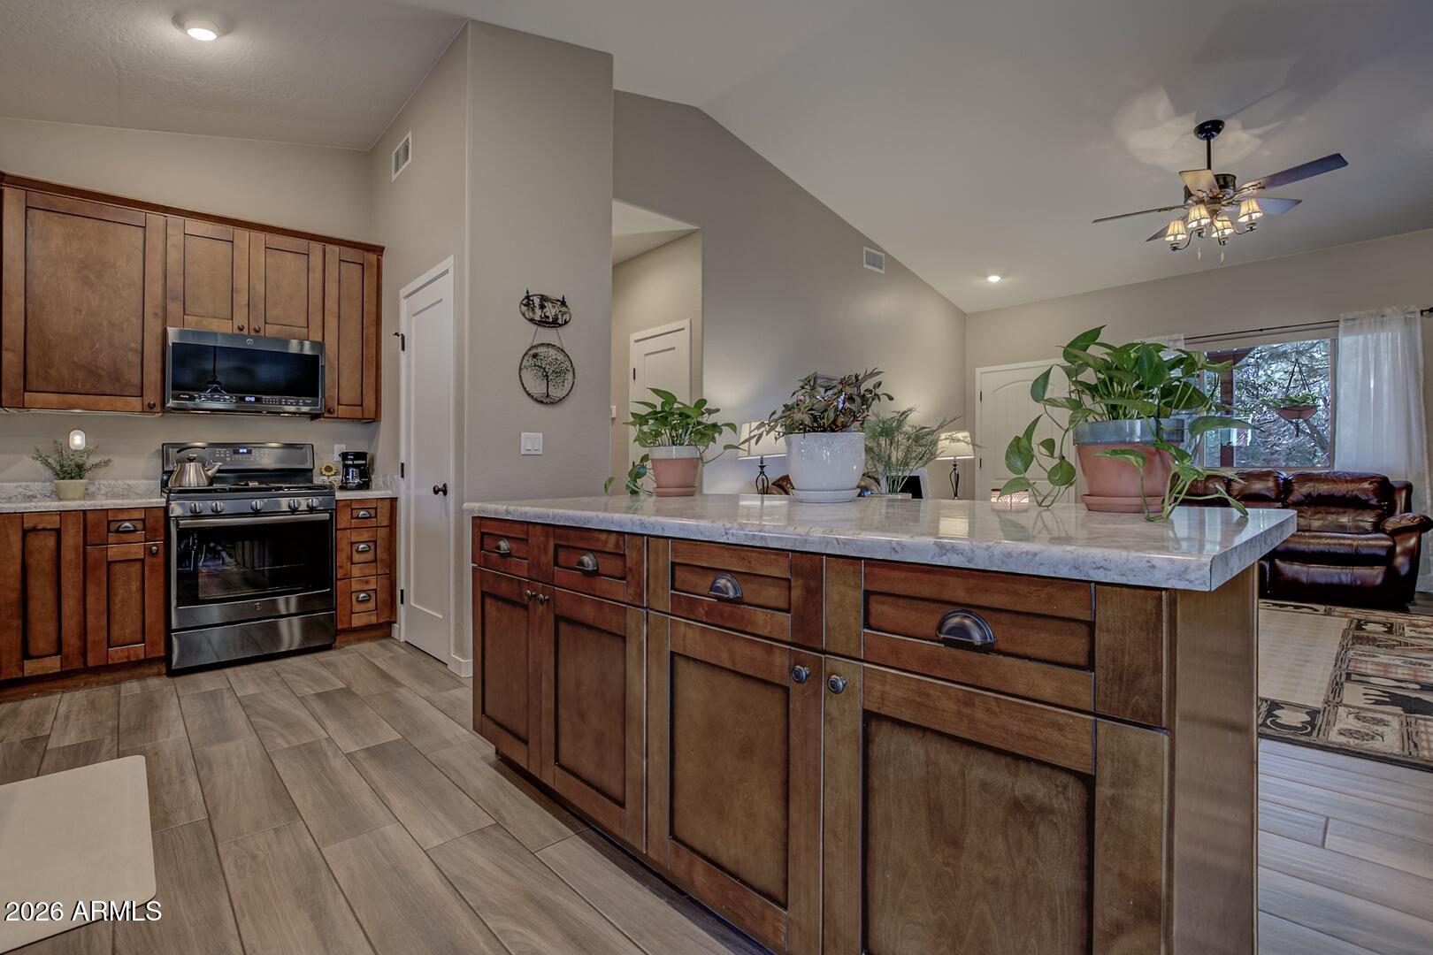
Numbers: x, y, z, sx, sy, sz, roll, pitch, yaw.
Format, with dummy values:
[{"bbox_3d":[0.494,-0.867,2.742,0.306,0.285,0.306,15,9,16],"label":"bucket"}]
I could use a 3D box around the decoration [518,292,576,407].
[{"bbox_3d":[-0.931,-0.719,3.289,0.345,0.620,0.025,0,0,-44],"label":"decoration"}]

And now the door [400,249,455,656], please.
[{"bbox_3d":[-1.630,-0.055,3.385,0.080,2.130,0.830,0,0,-44],"label":"door"}]

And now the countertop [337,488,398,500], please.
[{"bbox_3d":[-2.293,0.112,3.806,0.335,0.040,0.645,0,0,-44],"label":"countertop"}]

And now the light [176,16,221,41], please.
[{"bbox_3d":[-2.265,-1.975,2.630,0.190,0.050,0.190,-21,15,-42],"label":"light"}]

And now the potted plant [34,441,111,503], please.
[{"bbox_3d":[-3.270,-0.037,3.030,0.280,0.310,0.260,0,0,-44],"label":"potted plant"}]

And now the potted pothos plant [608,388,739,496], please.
[{"bbox_3d":[-0.183,-0.148,2.500,0.530,0.455,0.460,0,0,0],"label":"potted pothos plant"}]

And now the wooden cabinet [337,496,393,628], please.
[{"bbox_3d":[-2.309,0.522,3.805,0.310,0.790,0.610,0,0,-44],"label":"wooden cabinet"}]

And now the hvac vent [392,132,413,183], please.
[{"bbox_3d":[-1.973,-2.005,3.740,0.025,0.195,0.390,0,0,-44],"label":"hvac vent"}]

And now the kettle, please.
[{"bbox_3d":[-2.834,-0.055,3.250,0.230,0.210,0.190,0,0,-44],"label":"kettle"}]

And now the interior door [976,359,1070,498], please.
[{"bbox_3d":[3.390,-0.190,6.610,0.080,2.130,1.000,0,0,-44],"label":"interior door"}]

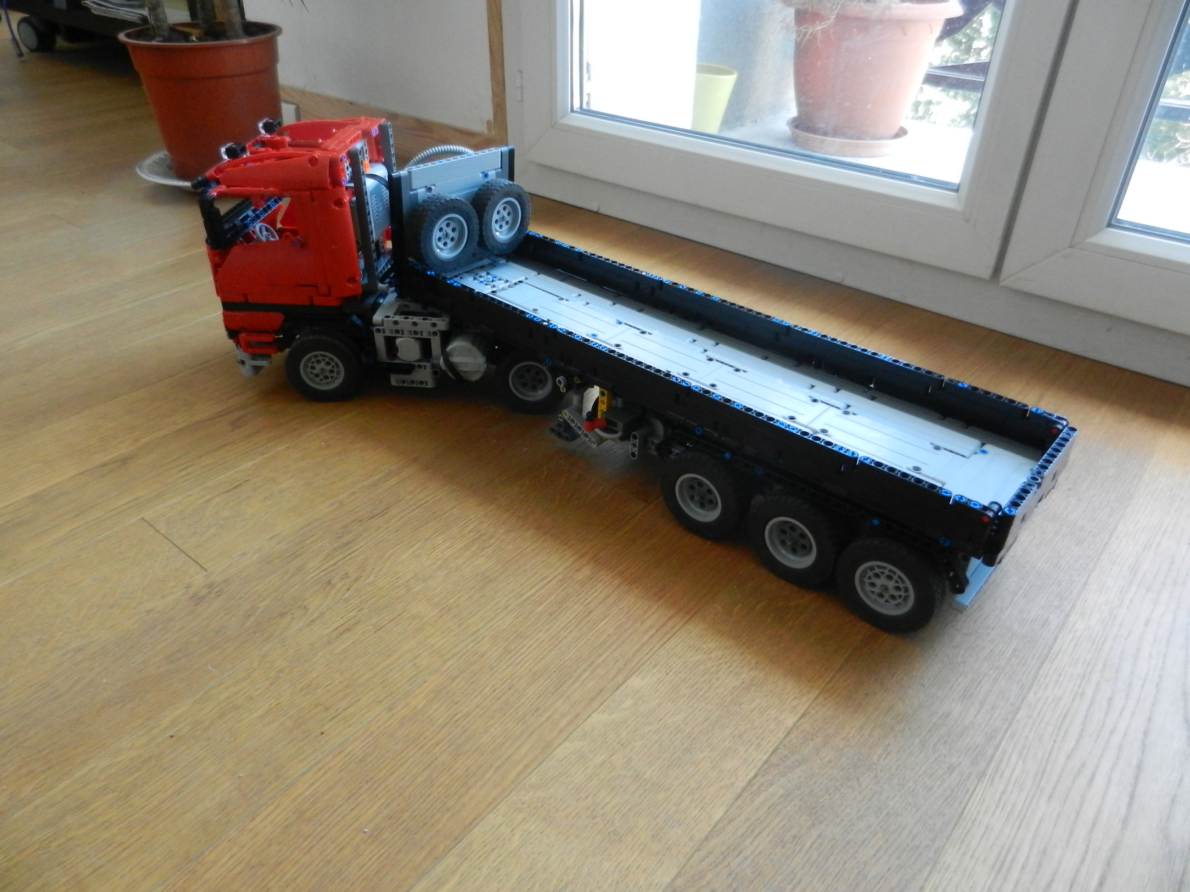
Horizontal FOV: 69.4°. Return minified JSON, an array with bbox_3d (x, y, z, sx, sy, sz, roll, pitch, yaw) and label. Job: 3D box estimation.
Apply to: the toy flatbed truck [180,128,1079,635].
[{"bbox_3d":[-0.007,-0.103,0.662,0.701,0.222,0.253,21,38,27],"label":"toy flatbed truck"}]

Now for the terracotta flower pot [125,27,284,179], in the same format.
[{"bbox_3d":[-0.567,-0.517,1.294,0.221,0.193,0.221,0,33,0],"label":"terracotta flower pot"}]

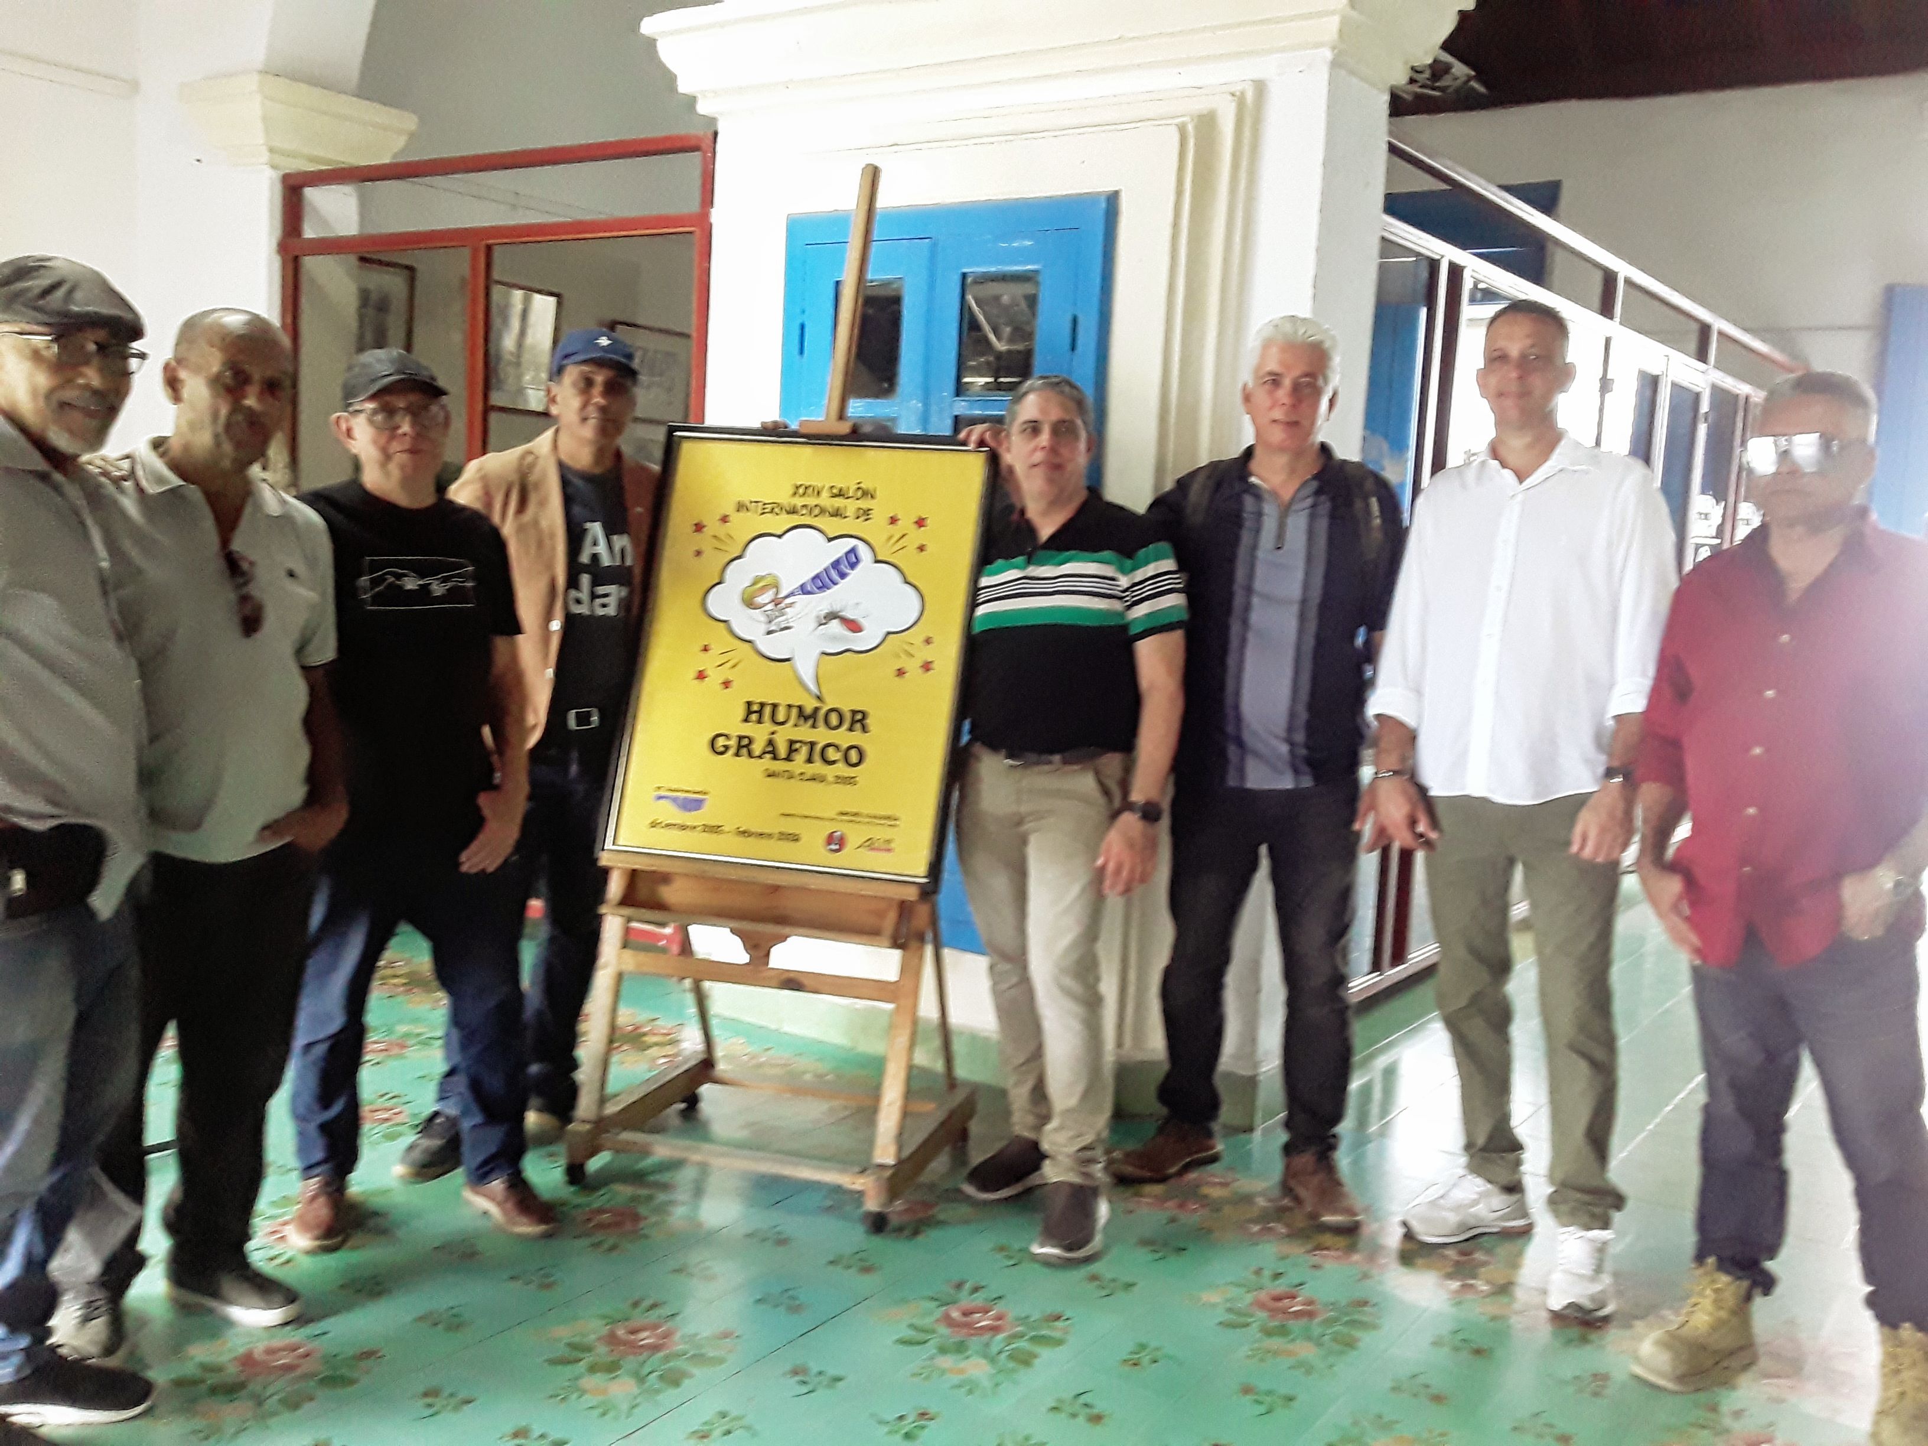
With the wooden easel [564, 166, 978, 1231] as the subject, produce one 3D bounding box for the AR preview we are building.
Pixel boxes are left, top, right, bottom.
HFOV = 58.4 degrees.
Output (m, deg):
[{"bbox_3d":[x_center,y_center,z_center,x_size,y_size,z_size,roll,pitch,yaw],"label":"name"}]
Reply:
[{"bbox_3d":[-0.336,-0.108,3.543,0.692,2.121,0.581,5,7,16],"label":"wooden easel"}]

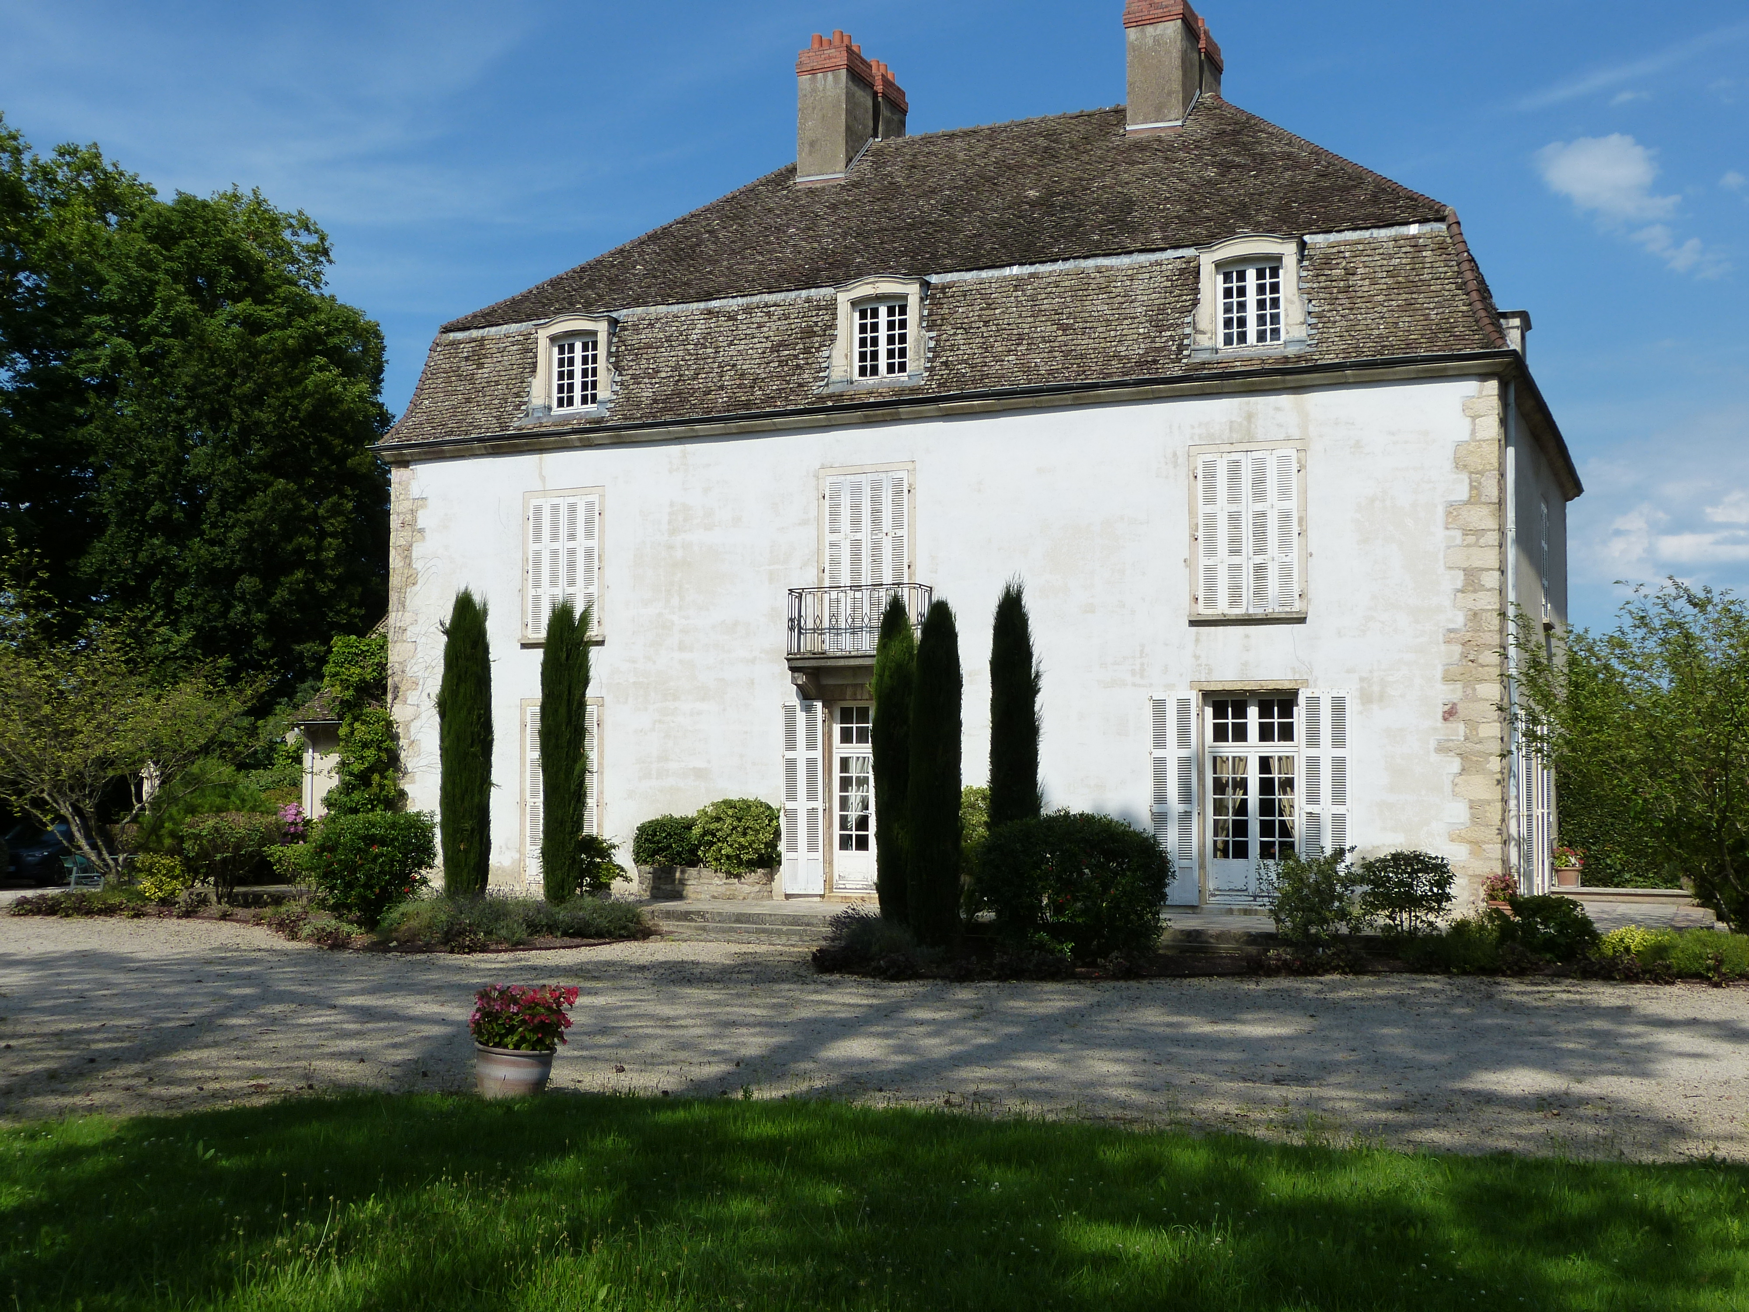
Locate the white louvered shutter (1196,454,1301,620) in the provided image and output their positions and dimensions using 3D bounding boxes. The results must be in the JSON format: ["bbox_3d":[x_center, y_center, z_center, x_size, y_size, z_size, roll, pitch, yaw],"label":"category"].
[{"bbox_3d":[4.775,-1.584,23.928,1.289,2.084,0.050,-1,-4,24],"label":"white louvered shutter"}]

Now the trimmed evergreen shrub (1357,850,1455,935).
[{"bbox_3d":[5.638,2.569,19.855,1.016,1.030,0.965,-2,-4,24],"label":"trimmed evergreen shrub"}]

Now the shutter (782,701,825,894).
[{"bbox_3d":[-1.021,1.992,26.211,0.602,2.696,0.045,-1,-4,24],"label":"shutter"}]

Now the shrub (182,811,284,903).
[{"bbox_3d":[-10.493,3.289,30.613,1.679,1.501,1.580,-1,-4,24],"label":"shrub"}]

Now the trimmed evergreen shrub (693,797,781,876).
[{"bbox_3d":[-2.141,2.808,29.000,1.378,1.187,1.150,-2,-4,24],"label":"trimmed evergreen shrub"}]

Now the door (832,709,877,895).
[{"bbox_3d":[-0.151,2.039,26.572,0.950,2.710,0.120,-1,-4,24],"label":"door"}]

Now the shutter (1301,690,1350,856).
[{"bbox_3d":[5.630,1.771,23.289,0.622,2.735,0.045,-1,-4,24],"label":"shutter"}]

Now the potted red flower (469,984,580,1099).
[{"bbox_3d":[-2.096,2.321,11.200,0.663,0.704,0.600,-2,-4,24],"label":"potted red flower"}]

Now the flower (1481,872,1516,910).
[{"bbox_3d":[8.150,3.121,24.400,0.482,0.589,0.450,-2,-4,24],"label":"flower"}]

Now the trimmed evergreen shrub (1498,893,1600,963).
[{"bbox_3d":[8.080,3.274,22.400,1.212,0.868,1.100,-2,-4,24],"label":"trimmed evergreen shrub"}]

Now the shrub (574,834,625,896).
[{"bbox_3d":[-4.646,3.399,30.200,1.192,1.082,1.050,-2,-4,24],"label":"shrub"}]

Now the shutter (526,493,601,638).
[{"bbox_3d":[-4.677,-1.340,28.098,1.226,2.099,0.062,-2,-4,24],"label":"shutter"}]

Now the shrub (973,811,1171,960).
[{"bbox_3d":[2.450,2.849,23.200,2.442,1.848,2.200,-2,-4,24],"label":"shrub"}]

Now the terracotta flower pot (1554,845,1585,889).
[{"bbox_3d":[9.643,2.923,25.971,0.434,0.593,0.434,-1,-4,24],"label":"terracotta flower pot"}]

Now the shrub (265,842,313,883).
[{"bbox_3d":[-9.144,3.287,29.300,0.835,0.728,0.800,-2,-4,24],"label":"shrub"}]

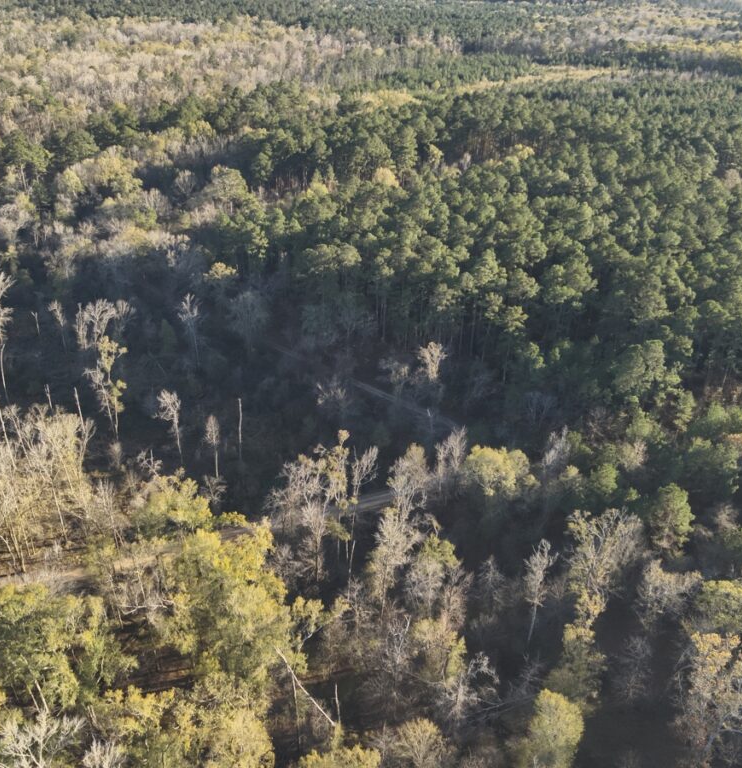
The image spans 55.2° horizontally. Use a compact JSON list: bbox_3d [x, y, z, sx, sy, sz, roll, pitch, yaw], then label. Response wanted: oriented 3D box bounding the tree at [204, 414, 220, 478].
[{"bbox_3d":[-31.620,13.730,142.850,3.070,17.360,2.920,0,30,0],"label":"tree"}]

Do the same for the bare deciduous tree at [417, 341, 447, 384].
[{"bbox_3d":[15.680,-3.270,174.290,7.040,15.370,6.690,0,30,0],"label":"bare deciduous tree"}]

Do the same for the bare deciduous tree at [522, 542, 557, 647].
[{"bbox_3d":[24.850,31.920,106.430,4.530,22.280,4.300,0,30,0],"label":"bare deciduous tree"}]

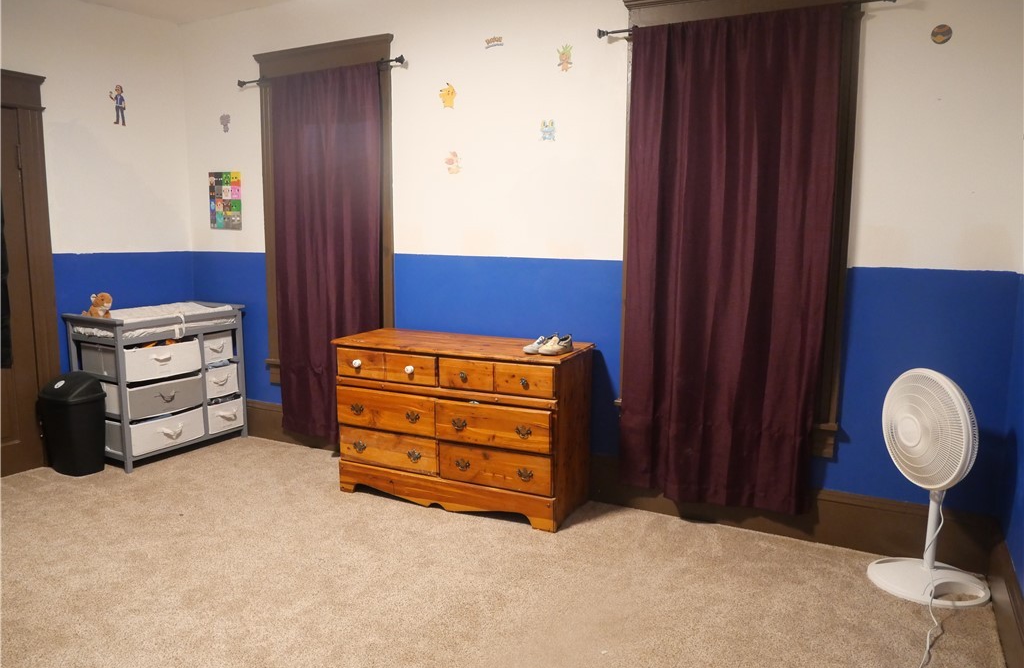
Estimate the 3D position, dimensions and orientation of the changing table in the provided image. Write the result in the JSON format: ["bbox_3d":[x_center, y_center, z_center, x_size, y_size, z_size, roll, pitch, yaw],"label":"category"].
[{"bbox_3d":[-2.151,0.292,4.403,0.510,0.865,0.875,4,9,27],"label":"changing table"}]

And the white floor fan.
[{"bbox_3d":[1.623,0.551,2.714,0.425,0.860,0.455,-1,8,-7],"label":"white floor fan"}]

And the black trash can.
[{"bbox_3d":[-2.467,0.502,4.013,0.310,0.550,0.225,4,9,27],"label":"black trash can"}]

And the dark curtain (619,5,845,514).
[{"bbox_3d":[0.908,-0.289,3.126,0.860,2.090,0.095,4,9,27],"label":"dark curtain"}]

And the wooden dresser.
[{"bbox_3d":[-0.258,0.445,3.617,1.255,0.800,0.505,4,8,24],"label":"wooden dresser"}]

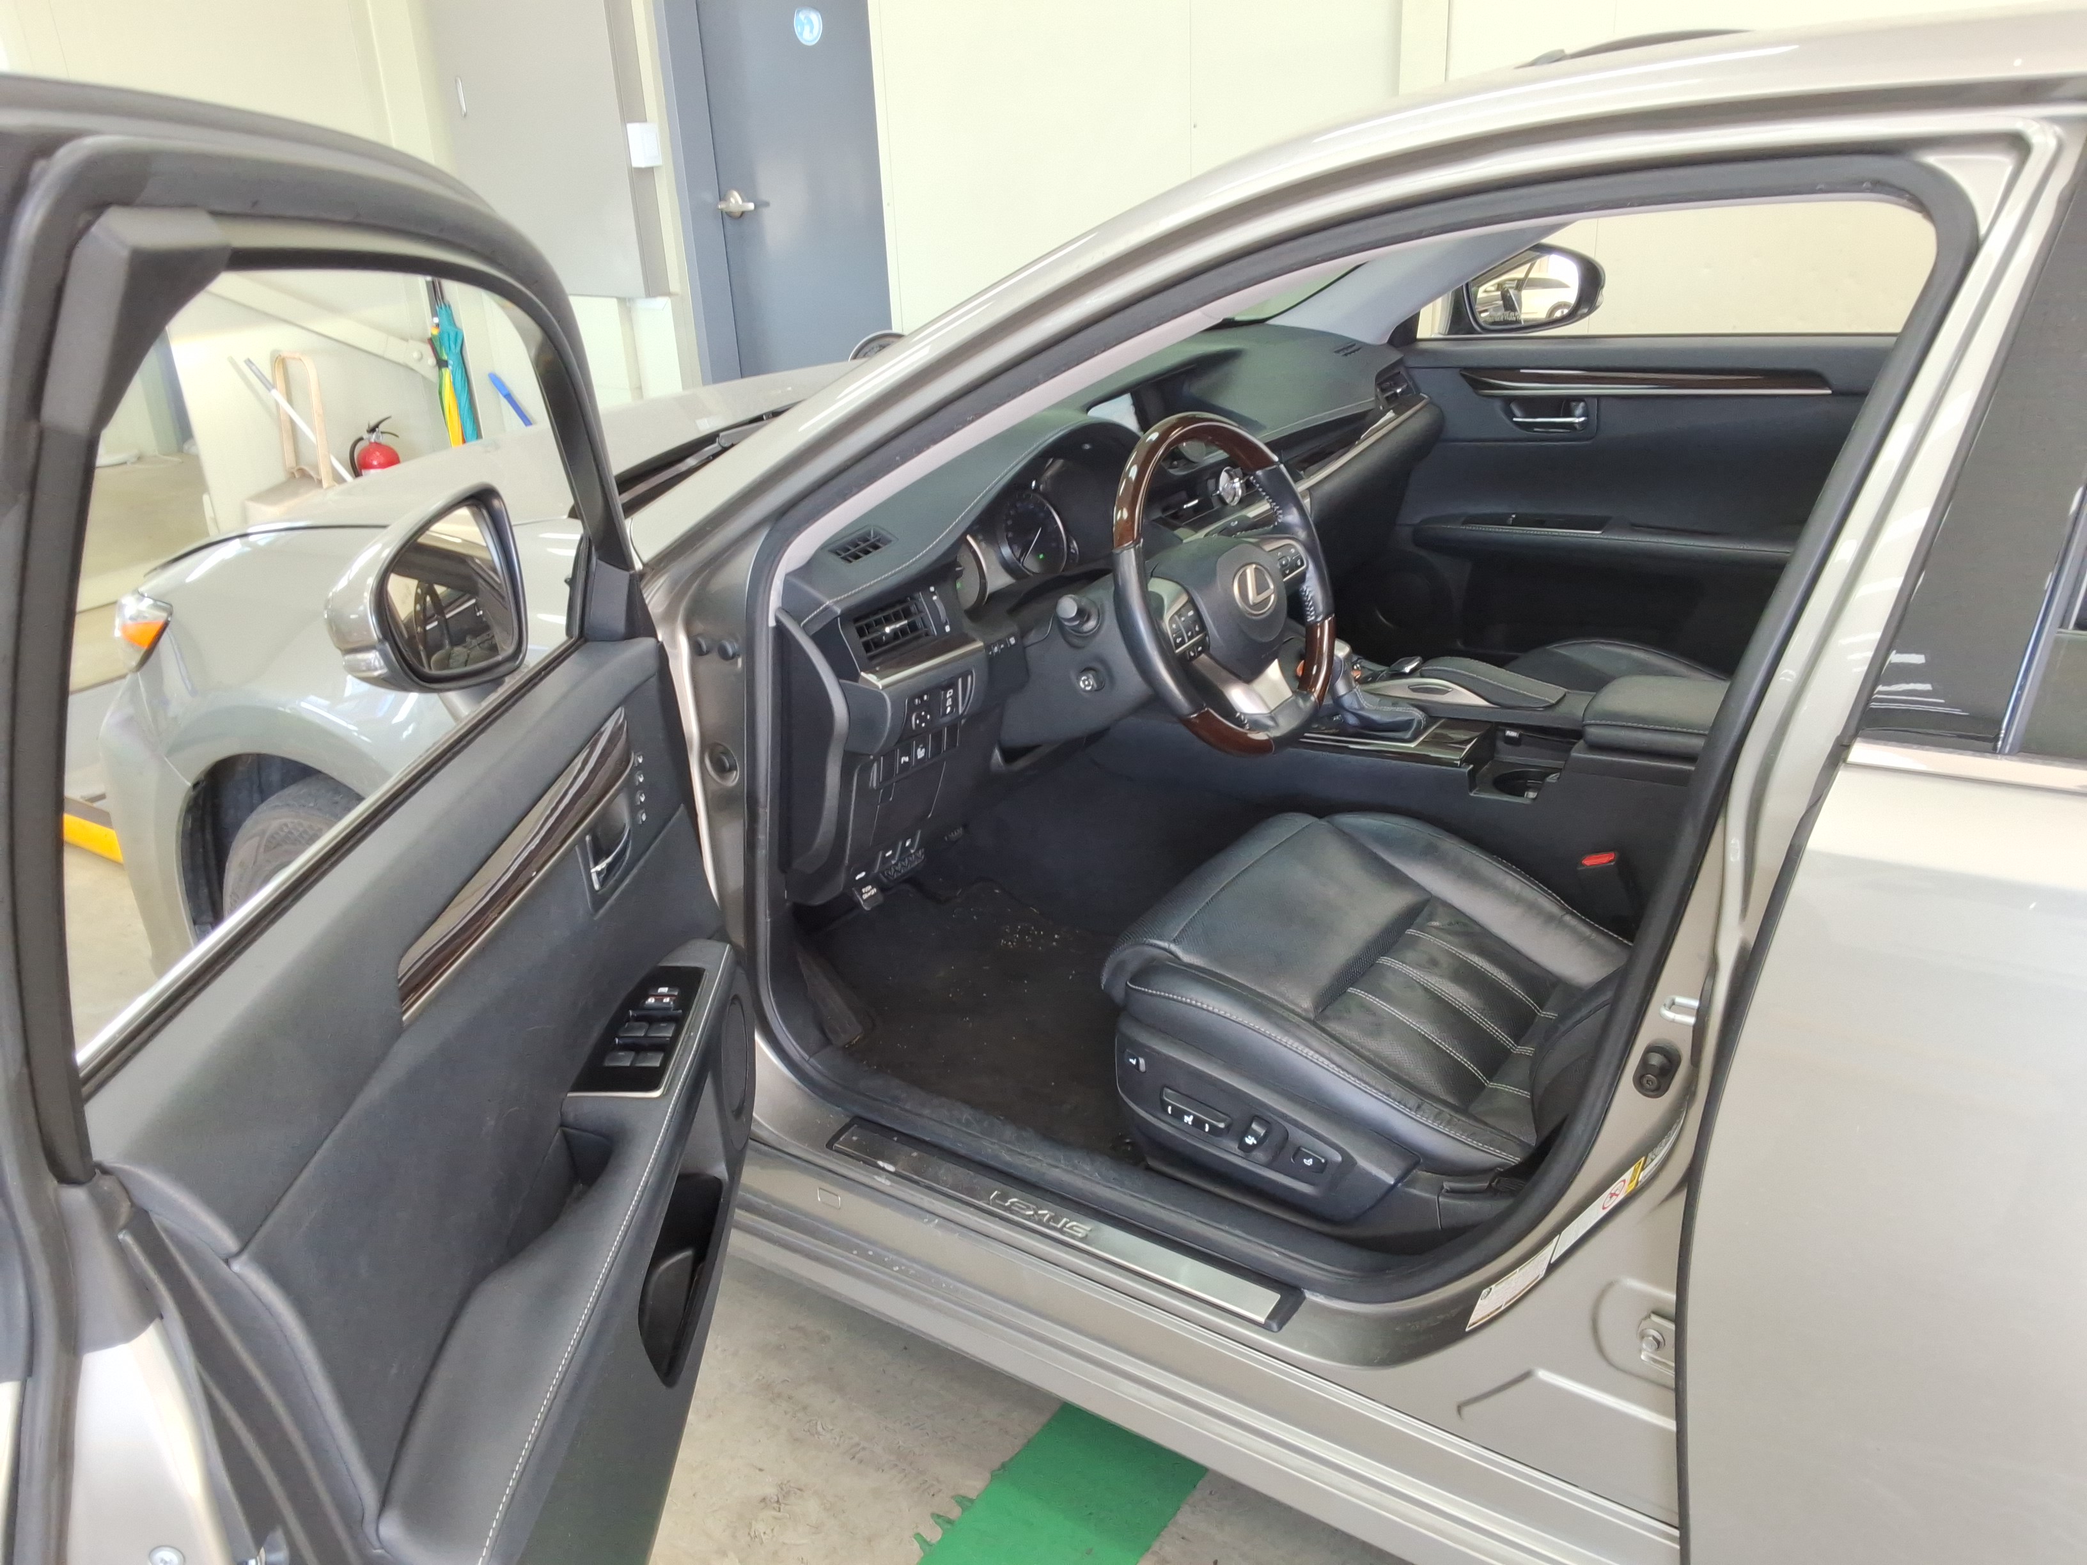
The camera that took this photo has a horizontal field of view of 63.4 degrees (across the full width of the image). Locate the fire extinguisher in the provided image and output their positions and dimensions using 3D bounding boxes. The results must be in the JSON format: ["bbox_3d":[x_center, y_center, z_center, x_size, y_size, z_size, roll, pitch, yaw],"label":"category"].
[{"bbox_3d":[-2.160,-0.979,5.583,0.165,0.450,0.140,-11,23,-19],"label":"fire extinguisher"}]

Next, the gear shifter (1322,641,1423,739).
[{"bbox_3d":[0.425,-0.118,2.143,0.125,0.118,0.080,13,27,35],"label":"gear shifter"}]

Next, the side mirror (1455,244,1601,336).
[{"bbox_3d":[0.827,-0.837,2.840,0.230,0.165,0.130,5,23,20],"label":"side mirror"}]

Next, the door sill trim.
[{"bbox_3d":[0.000,0.434,1.680,0.545,0.018,0.060,13,27,35],"label":"door sill trim"}]

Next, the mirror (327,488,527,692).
[{"bbox_3d":[-0.524,-0.163,1.410,0.115,0.160,0.210,4,23,18],"label":"mirror"}]

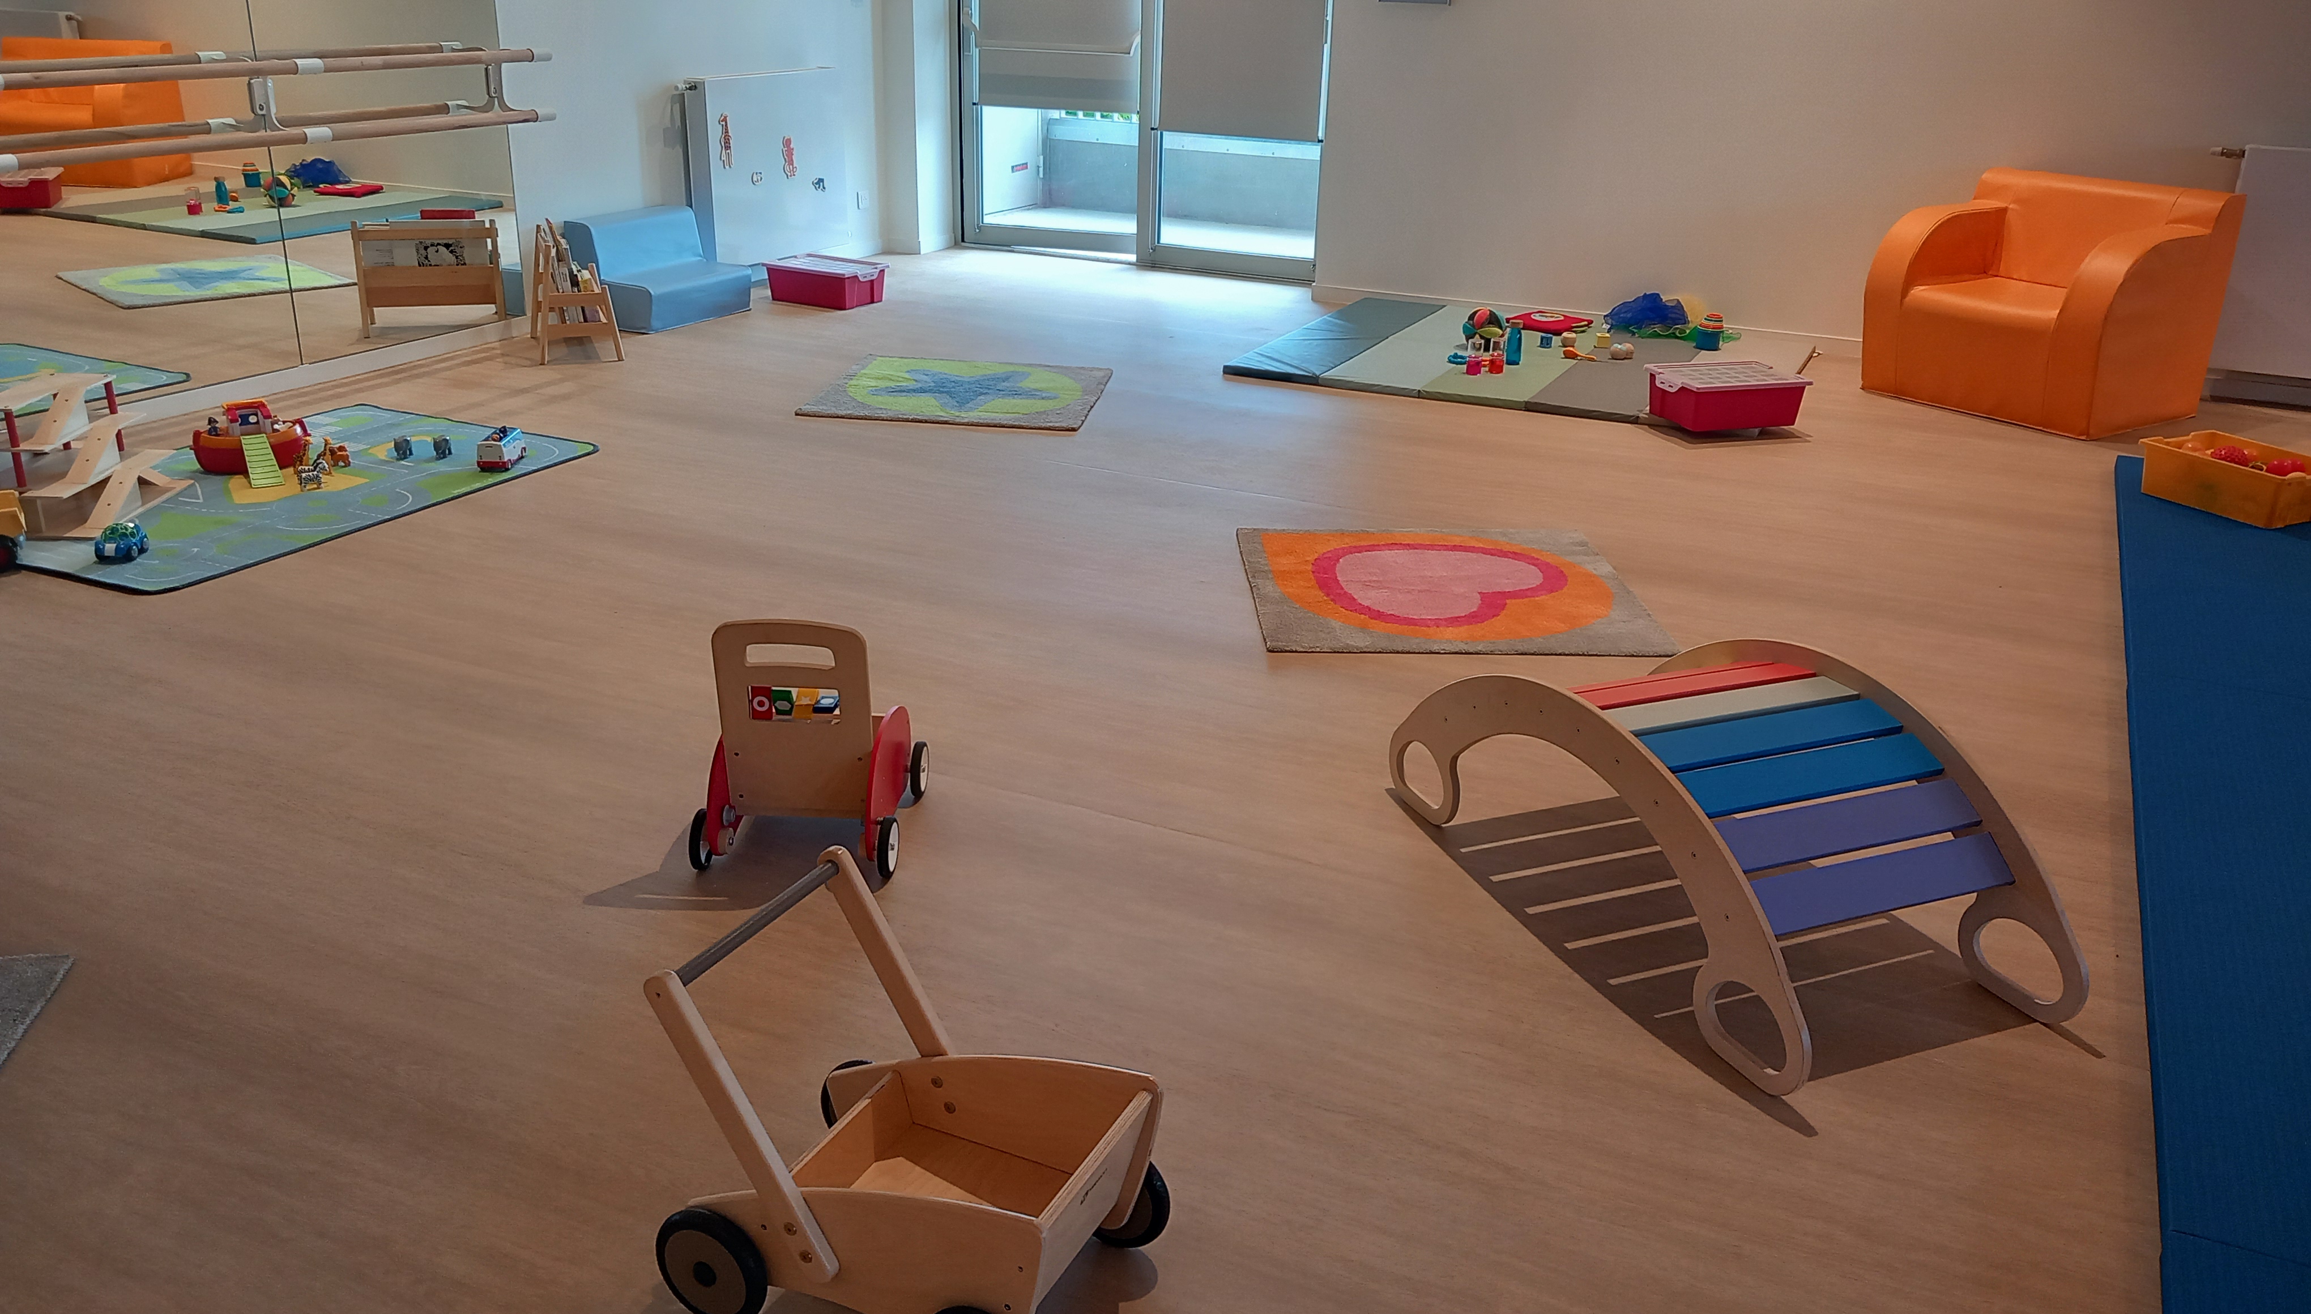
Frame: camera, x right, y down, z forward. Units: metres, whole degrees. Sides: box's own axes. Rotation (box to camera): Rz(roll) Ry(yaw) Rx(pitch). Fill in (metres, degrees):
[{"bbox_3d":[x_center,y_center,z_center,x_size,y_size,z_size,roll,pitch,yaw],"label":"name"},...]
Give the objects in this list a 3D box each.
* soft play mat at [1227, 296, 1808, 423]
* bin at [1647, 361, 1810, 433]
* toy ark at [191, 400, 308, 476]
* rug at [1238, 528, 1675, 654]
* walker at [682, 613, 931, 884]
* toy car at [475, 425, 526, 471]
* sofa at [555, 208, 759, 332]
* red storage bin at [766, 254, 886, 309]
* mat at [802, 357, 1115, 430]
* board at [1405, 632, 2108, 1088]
[{"bbox_3d":[1.507,-1.192,7.241,2.000,0.037,1.630,11,23,23],"label":"soft play mat"},{"bbox_3d":[1.872,-0.852,5.917,0.432,0.153,0.315,-5,22,-16],"label":"bin"},{"bbox_3d":[-2.701,-0.654,5.368,0.315,0.188,0.155,-11,25,-29],"label":"toy ark"},{"bbox_3d":[0.689,-0.182,4.394,0.907,0.014,0.907,1,21,-3],"label":"rug"},{"bbox_3d":[-0.618,0.105,3.199,0.346,0.472,0.420,2,21,1],"label":"walker"},{"bbox_3d":[-1.980,-0.643,5.469,0.090,0.120,0.155,1,21,-2],"label":"toy car"},{"bbox_3d":[-1.978,-1.557,7.199,0.414,0.391,0.582,12,24,25],"label":"sofa"},{"bbox_3d":[-1.470,-1.678,8.096,0.458,0.160,0.313,13,24,26],"label":"red storage bin"},{"bbox_3d":[-0.653,-0.924,6.195,0.905,0.014,0.905,4,21,5],"label":"mat"},{"bbox_3d":[0.940,0.222,3.077,0.556,0.424,1.137,-8,23,-22],"label":"board"}]

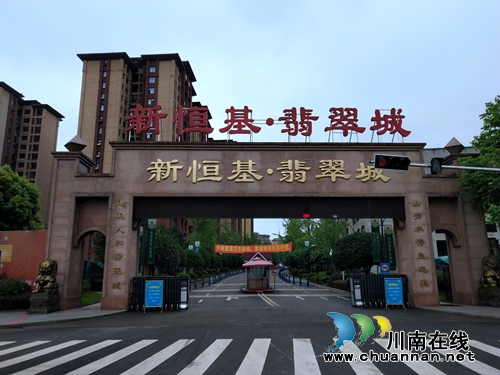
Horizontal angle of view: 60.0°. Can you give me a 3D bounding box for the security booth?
[{"bbox_3d":[0.726,7.043,36.150,2.650,3.150,2.500,0,-12,-2],"label":"security booth"}]

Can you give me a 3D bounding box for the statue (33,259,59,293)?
[{"bbox_3d":[-9.888,4.255,20.950,0.820,1.560,1.150,0,-12,-2],"label":"statue"}]

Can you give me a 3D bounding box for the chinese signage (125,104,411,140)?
[{"bbox_3d":[1.163,-3.949,25.878,17.019,2.018,0.300,0,-12,-2],"label":"chinese signage"}]

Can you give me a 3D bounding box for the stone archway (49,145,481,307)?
[{"bbox_3d":[1.172,2.086,24.763,23.900,9.200,2.300,0,-12,-2],"label":"stone archway"}]

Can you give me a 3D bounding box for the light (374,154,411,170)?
[{"bbox_3d":[4.677,-0.813,14.200,1.130,0.420,0.330,0,-12,-3],"label":"light"}]

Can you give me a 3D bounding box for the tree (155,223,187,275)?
[{"bbox_3d":[-6.339,5.519,34.550,2.700,5.100,2.700,0,-12,-2],"label":"tree"}]

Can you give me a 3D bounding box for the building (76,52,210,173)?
[{"bbox_3d":[-28.711,-3.438,110.009,26.000,57.000,19.000,-1,-12,4],"label":"building"}]

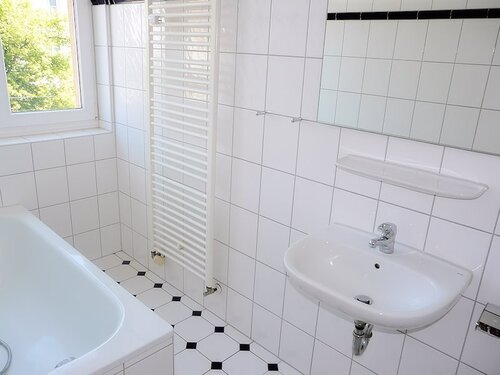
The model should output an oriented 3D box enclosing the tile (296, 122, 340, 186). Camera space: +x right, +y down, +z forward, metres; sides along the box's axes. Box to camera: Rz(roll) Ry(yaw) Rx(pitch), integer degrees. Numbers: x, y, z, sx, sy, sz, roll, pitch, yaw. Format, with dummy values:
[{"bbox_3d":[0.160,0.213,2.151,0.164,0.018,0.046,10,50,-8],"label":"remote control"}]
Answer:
[{"bbox_3d":[0.284,-0.145,1.683,0.196,0.248,0.010,19,25,40],"label":"tile"}]

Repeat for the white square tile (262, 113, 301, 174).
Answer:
[{"bbox_3d":[0.140,-0.196,1.809,0.196,0.248,0.010,19,25,40],"label":"white square tile"}]

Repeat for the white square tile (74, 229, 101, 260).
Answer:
[{"bbox_3d":[-1.152,0.427,2.877,0.015,0.238,0.191,19,25,40],"label":"white square tile"}]

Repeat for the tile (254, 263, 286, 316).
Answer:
[{"bbox_3d":[0.101,0.514,2.049,0.196,0.248,0.010,19,25,40],"label":"tile"}]

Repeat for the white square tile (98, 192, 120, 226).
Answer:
[{"bbox_3d":[-1.018,0.159,2.923,0.015,0.246,0.157,19,25,40],"label":"white square tile"}]

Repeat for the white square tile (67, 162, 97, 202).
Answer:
[{"bbox_3d":[-1.127,-0.042,2.719,0.015,0.246,0.191,19,25,40],"label":"white square tile"}]

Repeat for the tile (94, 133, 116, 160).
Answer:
[{"bbox_3d":[-0.995,-0.277,2.776,0.015,0.168,0.157,19,25,40],"label":"tile"}]

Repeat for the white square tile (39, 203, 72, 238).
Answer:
[{"bbox_3d":[-1.271,0.233,2.660,0.010,0.248,0.193,19,25,40],"label":"white square tile"}]

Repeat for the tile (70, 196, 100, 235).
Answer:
[{"bbox_3d":[-1.137,0.194,2.796,0.010,0.248,0.193,19,25,40],"label":"tile"}]

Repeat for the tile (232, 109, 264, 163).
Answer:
[{"bbox_3d":[-0.004,-0.246,1.936,0.196,0.248,0.010,19,25,40],"label":"tile"}]

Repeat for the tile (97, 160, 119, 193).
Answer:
[{"bbox_3d":[-1.003,-0.078,2.840,0.010,0.248,0.157,19,25,40],"label":"tile"}]

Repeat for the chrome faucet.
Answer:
[{"bbox_3d":[0.467,0.181,1.399,0.052,0.114,0.150,19,25,40],"label":"chrome faucet"}]

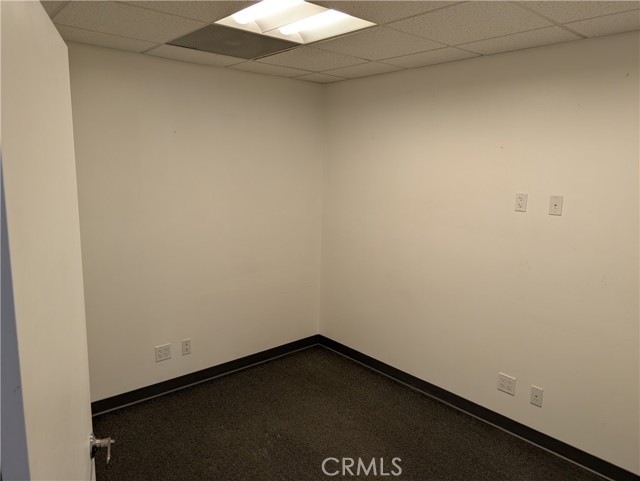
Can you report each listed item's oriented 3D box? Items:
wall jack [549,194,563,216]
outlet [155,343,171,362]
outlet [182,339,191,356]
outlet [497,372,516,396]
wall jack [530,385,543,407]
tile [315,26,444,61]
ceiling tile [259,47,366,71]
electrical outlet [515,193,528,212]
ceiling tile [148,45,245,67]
[{"bbox_3d":[1.368,-0.202,2.575,0.010,0.116,0.071,-8,13,-41],"label":"wall jack"},{"bbox_3d":[-1.158,0.838,3.292,0.117,0.116,0.010,-8,13,-41],"label":"outlet"},{"bbox_3d":[-1.021,0.824,3.412,0.071,0.116,0.010,-8,13,-41],"label":"outlet"},{"bbox_3d":[1.225,0.946,2.919,0.010,0.116,0.117,-8,13,-41],"label":"outlet"},{"bbox_3d":[1.354,0.978,2.776,0.010,0.116,0.071,-8,13,-41],"label":"wall jack"},{"bbox_3d":[0.328,-1.154,2.606,0.600,0.020,0.600,-8,13,-41],"label":"tile"},{"bbox_3d":[-0.064,-1.239,3.044,0.600,0.020,0.600,-8,13,-41],"label":"ceiling tile"},{"bbox_3d":[1.234,-0.233,2.724,0.010,0.116,0.071,-8,13,-41],"label":"electrical outlet"},{"bbox_3d":[-0.818,-1.242,2.986,0.600,0.020,0.310,-8,13,-41],"label":"ceiling tile"}]

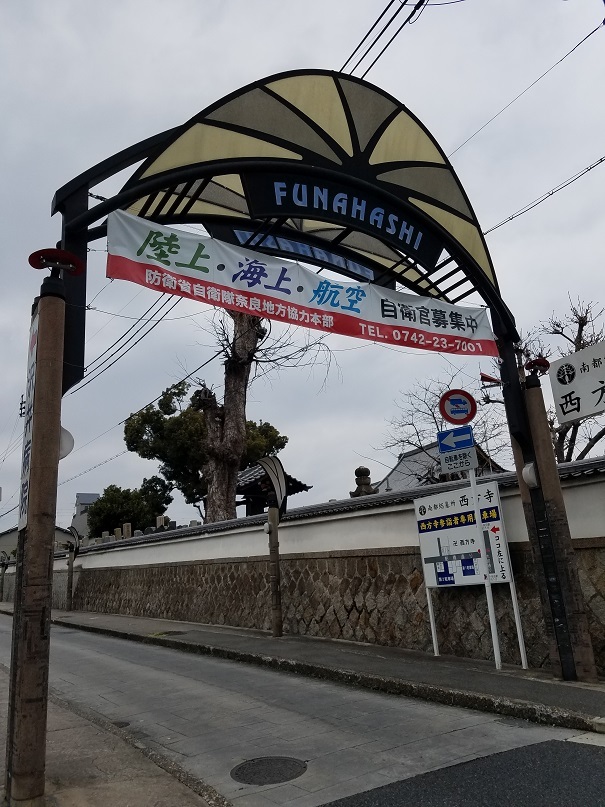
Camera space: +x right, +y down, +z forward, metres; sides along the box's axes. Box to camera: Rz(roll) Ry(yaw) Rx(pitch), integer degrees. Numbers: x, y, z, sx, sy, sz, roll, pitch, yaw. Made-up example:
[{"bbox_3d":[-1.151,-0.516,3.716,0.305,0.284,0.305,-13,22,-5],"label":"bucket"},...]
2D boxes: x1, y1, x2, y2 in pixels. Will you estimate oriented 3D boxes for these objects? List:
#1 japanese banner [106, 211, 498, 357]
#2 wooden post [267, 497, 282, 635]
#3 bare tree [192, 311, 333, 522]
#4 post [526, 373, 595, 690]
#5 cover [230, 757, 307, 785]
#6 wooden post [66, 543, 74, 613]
[{"bbox_3d":[0.392,-1.264,7.161,5.271,0.850,0.100,5,-18,-30],"label":"japanese banner"},{"bbox_3d":[-0.677,3.809,14.439,0.225,3.276,0.225,-4,-16,-1],"label":"wooden post"},{"bbox_3d":[-1.442,1.044,20.804,4.700,9.800,4.300,-4,-16,0],"label":"bare tree"},{"bbox_3d":[3.358,1.504,7.977,0.260,3.932,0.260,5,-18,-30],"label":"post"},{"bbox_3d":[-0.286,3.168,5.195,0.660,0.040,0.660,-3,-15,-2],"label":"cover"},{"bbox_3d":[-11.256,8.436,29.417,0.225,3.110,0.225,5,-18,-30],"label":"wooden post"}]

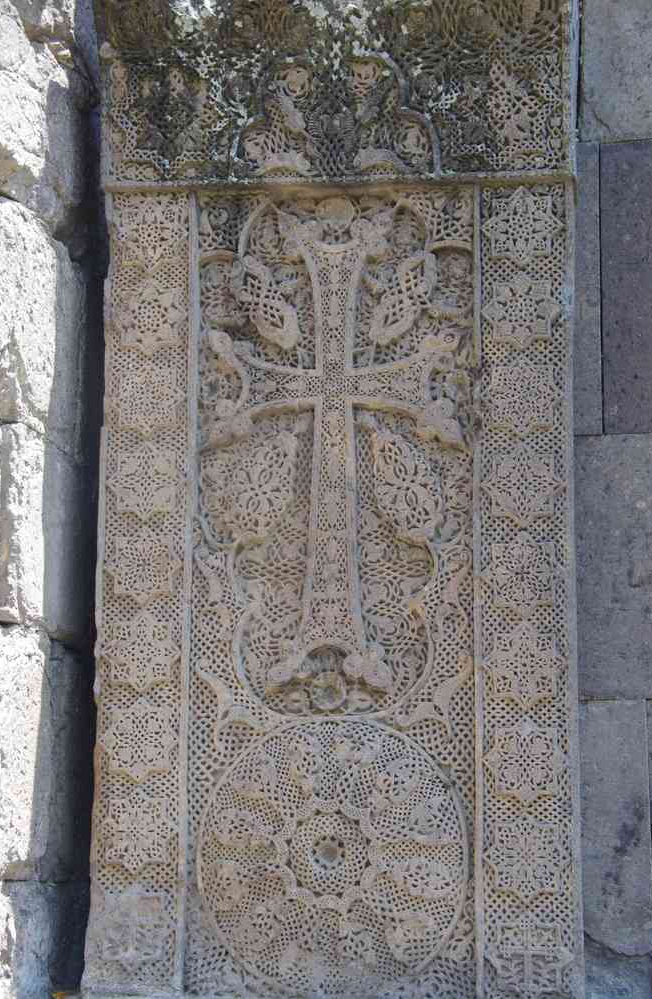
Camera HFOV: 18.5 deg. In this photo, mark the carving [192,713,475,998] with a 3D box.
[{"bbox_3d":[0.012,0.626,3.500,0.475,0.480,0.070,0,-7,4],"label":"carving"}]

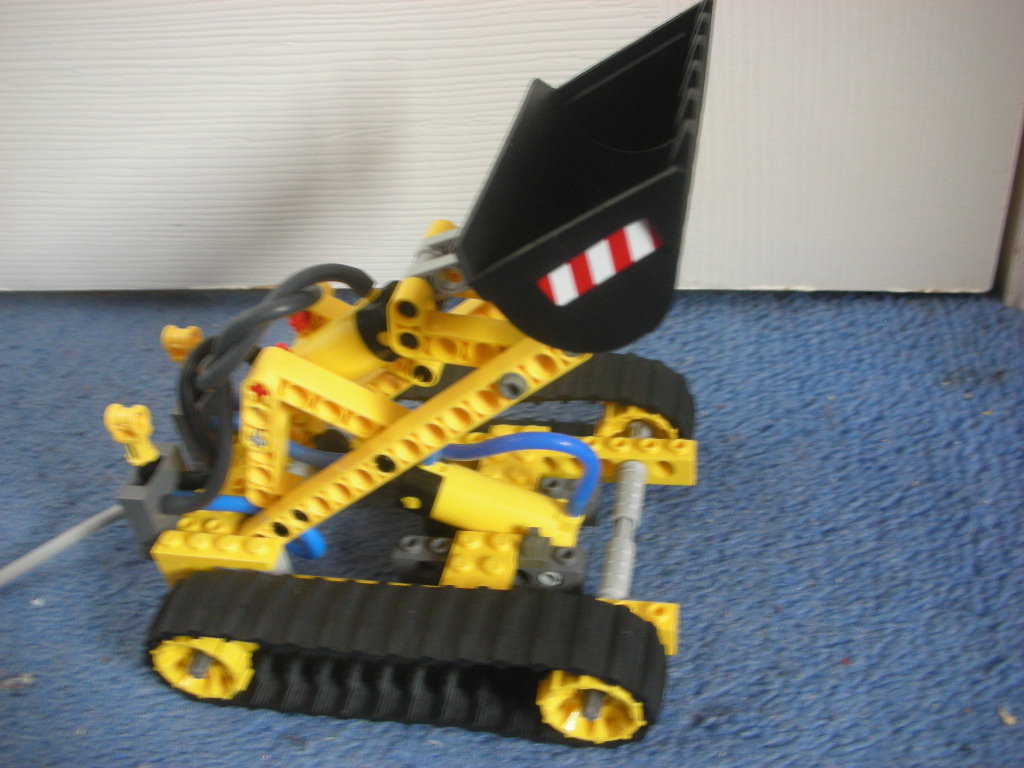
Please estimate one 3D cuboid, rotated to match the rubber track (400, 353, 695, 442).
[{"bbox_3d":[-0.008,0.007,0.305,0.120,0.026,0.020,2,40,14],"label":"rubber track"}]

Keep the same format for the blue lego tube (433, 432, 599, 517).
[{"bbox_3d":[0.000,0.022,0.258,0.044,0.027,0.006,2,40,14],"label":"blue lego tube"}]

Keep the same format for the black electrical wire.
[{"bbox_3d":[-0.061,0.003,0.248,0.067,0.066,0.023,2,40,14],"label":"black electrical wire"}]

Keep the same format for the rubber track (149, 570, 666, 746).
[{"bbox_3d":[-0.026,0.062,0.240,0.120,0.026,0.020,2,40,14],"label":"rubber track"}]

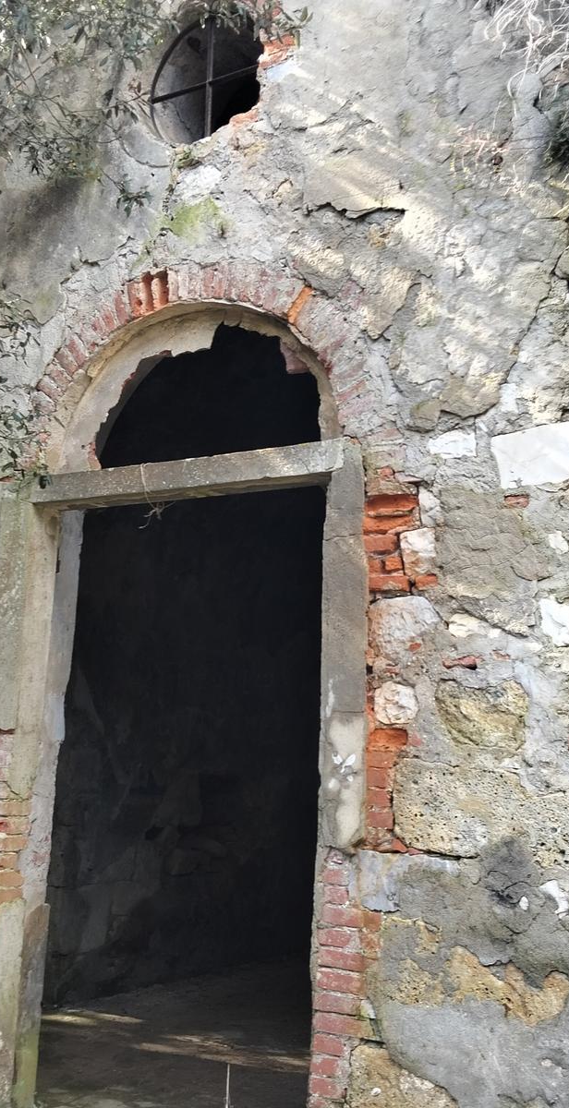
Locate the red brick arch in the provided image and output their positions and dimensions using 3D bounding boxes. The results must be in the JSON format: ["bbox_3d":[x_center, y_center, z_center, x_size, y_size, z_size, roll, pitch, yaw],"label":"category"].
[{"bbox_3d":[-0.258,-0.713,4.240,1.585,0.785,0.240,-4,-13,27],"label":"red brick arch"}]

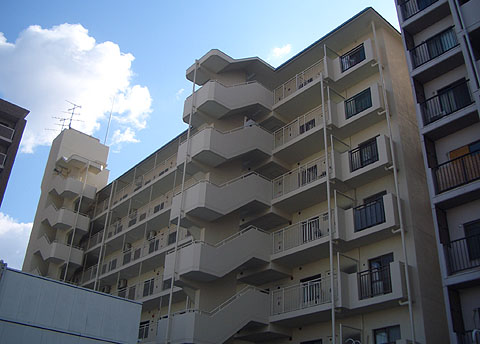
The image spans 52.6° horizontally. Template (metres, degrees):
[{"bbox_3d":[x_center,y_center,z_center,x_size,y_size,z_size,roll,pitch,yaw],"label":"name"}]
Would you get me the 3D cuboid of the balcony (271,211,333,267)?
[{"bbox_3d":[3.100,3.022,21.135,1.310,1.360,3.760,24,-35,-34],"label":"balcony"}]

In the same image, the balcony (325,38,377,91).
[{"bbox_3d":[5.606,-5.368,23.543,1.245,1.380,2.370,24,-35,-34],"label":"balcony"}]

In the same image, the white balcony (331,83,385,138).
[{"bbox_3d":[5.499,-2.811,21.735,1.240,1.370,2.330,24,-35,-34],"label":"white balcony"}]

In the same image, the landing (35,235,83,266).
[{"bbox_3d":[-14.265,6.240,38.519,2.380,2.730,4.350,24,-35,-34],"label":"landing"}]

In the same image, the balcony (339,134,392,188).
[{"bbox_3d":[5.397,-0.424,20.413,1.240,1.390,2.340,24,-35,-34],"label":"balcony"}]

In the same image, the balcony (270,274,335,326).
[{"bbox_3d":[3.138,5.404,20.372,1.305,1.388,3.975,24,-35,-34],"label":"balcony"}]

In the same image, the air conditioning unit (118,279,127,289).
[{"bbox_3d":[-8.292,8.069,34.623,0.320,0.570,0.780,24,-35,-34],"label":"air conditioning unit"}]

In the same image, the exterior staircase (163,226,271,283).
[{"bbox_3d":[-0.923,3.823,21.604,3.900,2.740,2.650,24,-35,-34],"label":"exterior staircase"}]

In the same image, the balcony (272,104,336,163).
[{"bbox_3d":[3.430,-1.891,24.334,1.305,1.365,3.975,24,-35,-34],"label":"balcony"}]

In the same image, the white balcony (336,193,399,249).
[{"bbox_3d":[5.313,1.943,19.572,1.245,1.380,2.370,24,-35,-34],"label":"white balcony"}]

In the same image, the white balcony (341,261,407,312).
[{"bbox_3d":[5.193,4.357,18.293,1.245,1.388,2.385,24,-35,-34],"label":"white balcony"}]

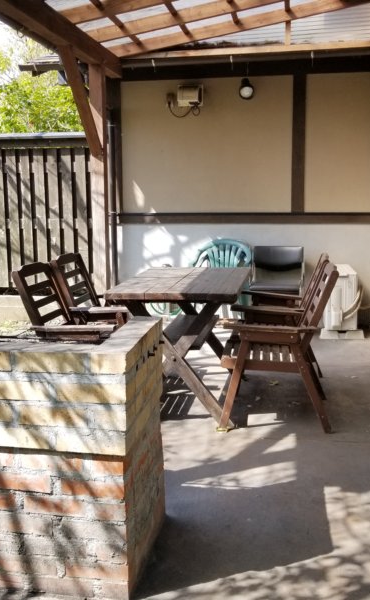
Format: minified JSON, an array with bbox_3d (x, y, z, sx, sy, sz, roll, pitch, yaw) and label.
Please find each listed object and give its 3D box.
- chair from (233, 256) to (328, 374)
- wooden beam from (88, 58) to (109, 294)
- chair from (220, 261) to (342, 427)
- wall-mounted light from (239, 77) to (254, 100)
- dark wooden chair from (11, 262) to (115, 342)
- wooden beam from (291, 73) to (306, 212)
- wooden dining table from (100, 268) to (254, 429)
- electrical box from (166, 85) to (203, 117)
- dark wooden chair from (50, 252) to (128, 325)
[{"bbox_3d":[0.693,0.142,4.245,0.630,0.950,0.600,1,10,11],"label":"chair"},{"bbox_3d":[-0.712,-0.825,5.112,0.107,2.236,0.107,1,9,11],"label":"wooden beam"},{"bbox_3d":[0.552,0.225,3.526,0.615,0.915,0.600,1,9,8],"label":"chair"},{"bbox_3d":[0.572,-1.963,5.571,0.135,0.215,0.190,1,9,11],"label":"wall-mounted light"},{"bbox_3d":[-0.615,0.255,3.641,0.620,0.950,0.600,1,10,11],"label":"dark wooden chair"},{"bbox_3d":[1.085,-1.487,5.736,0.124,1.290,0.060,1,9,11],"label":"wooden beam"},{"bbox_3d":[0.023,0.236,3.960,0.738,0.760,1.309,1,9,8],"label":"wooden dining table"},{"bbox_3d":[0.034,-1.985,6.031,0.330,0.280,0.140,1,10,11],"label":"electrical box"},{"bbox_3d":[-0.543,0.157,4.215,0.620,0.950,0.600,1,10,11],"label":"dark wooden chair"}]

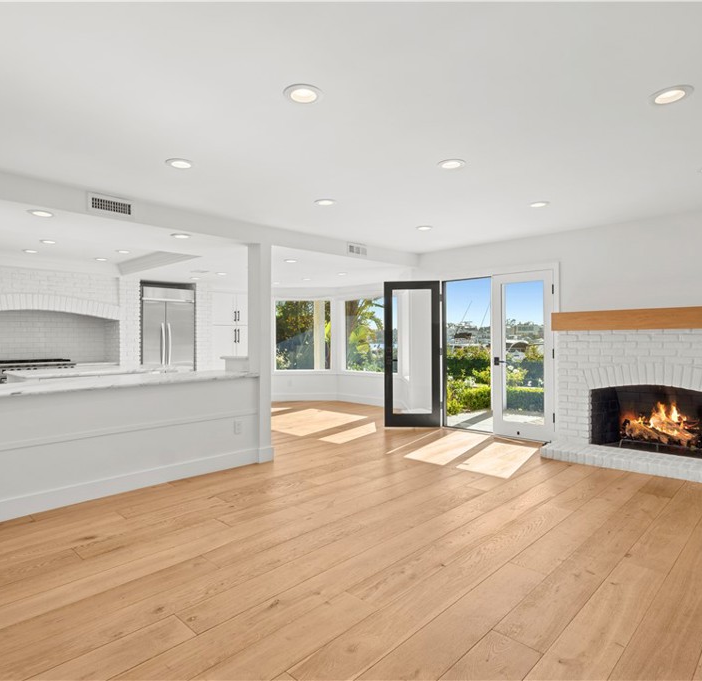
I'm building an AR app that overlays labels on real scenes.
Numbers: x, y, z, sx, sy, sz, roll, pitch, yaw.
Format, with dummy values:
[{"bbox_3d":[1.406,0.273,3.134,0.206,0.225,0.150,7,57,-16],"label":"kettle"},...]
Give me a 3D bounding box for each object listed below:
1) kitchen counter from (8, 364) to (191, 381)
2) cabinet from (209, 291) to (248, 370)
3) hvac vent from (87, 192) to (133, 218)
[{"bbox_3d":[-2.843,0.363,5.321,0.695,0.060,1.800,0,0,44],"label":"kitchen counter"},{"bbox_3d":[-2.312,0.179,8.567,0.580,2.090,0.970,0,0,44],"label":"cabinet"},{"bbox_3d":[-1.928,-1.085,3.674,0.030,0.150,0.360,0,0,44],"label":"hvac vent"}]

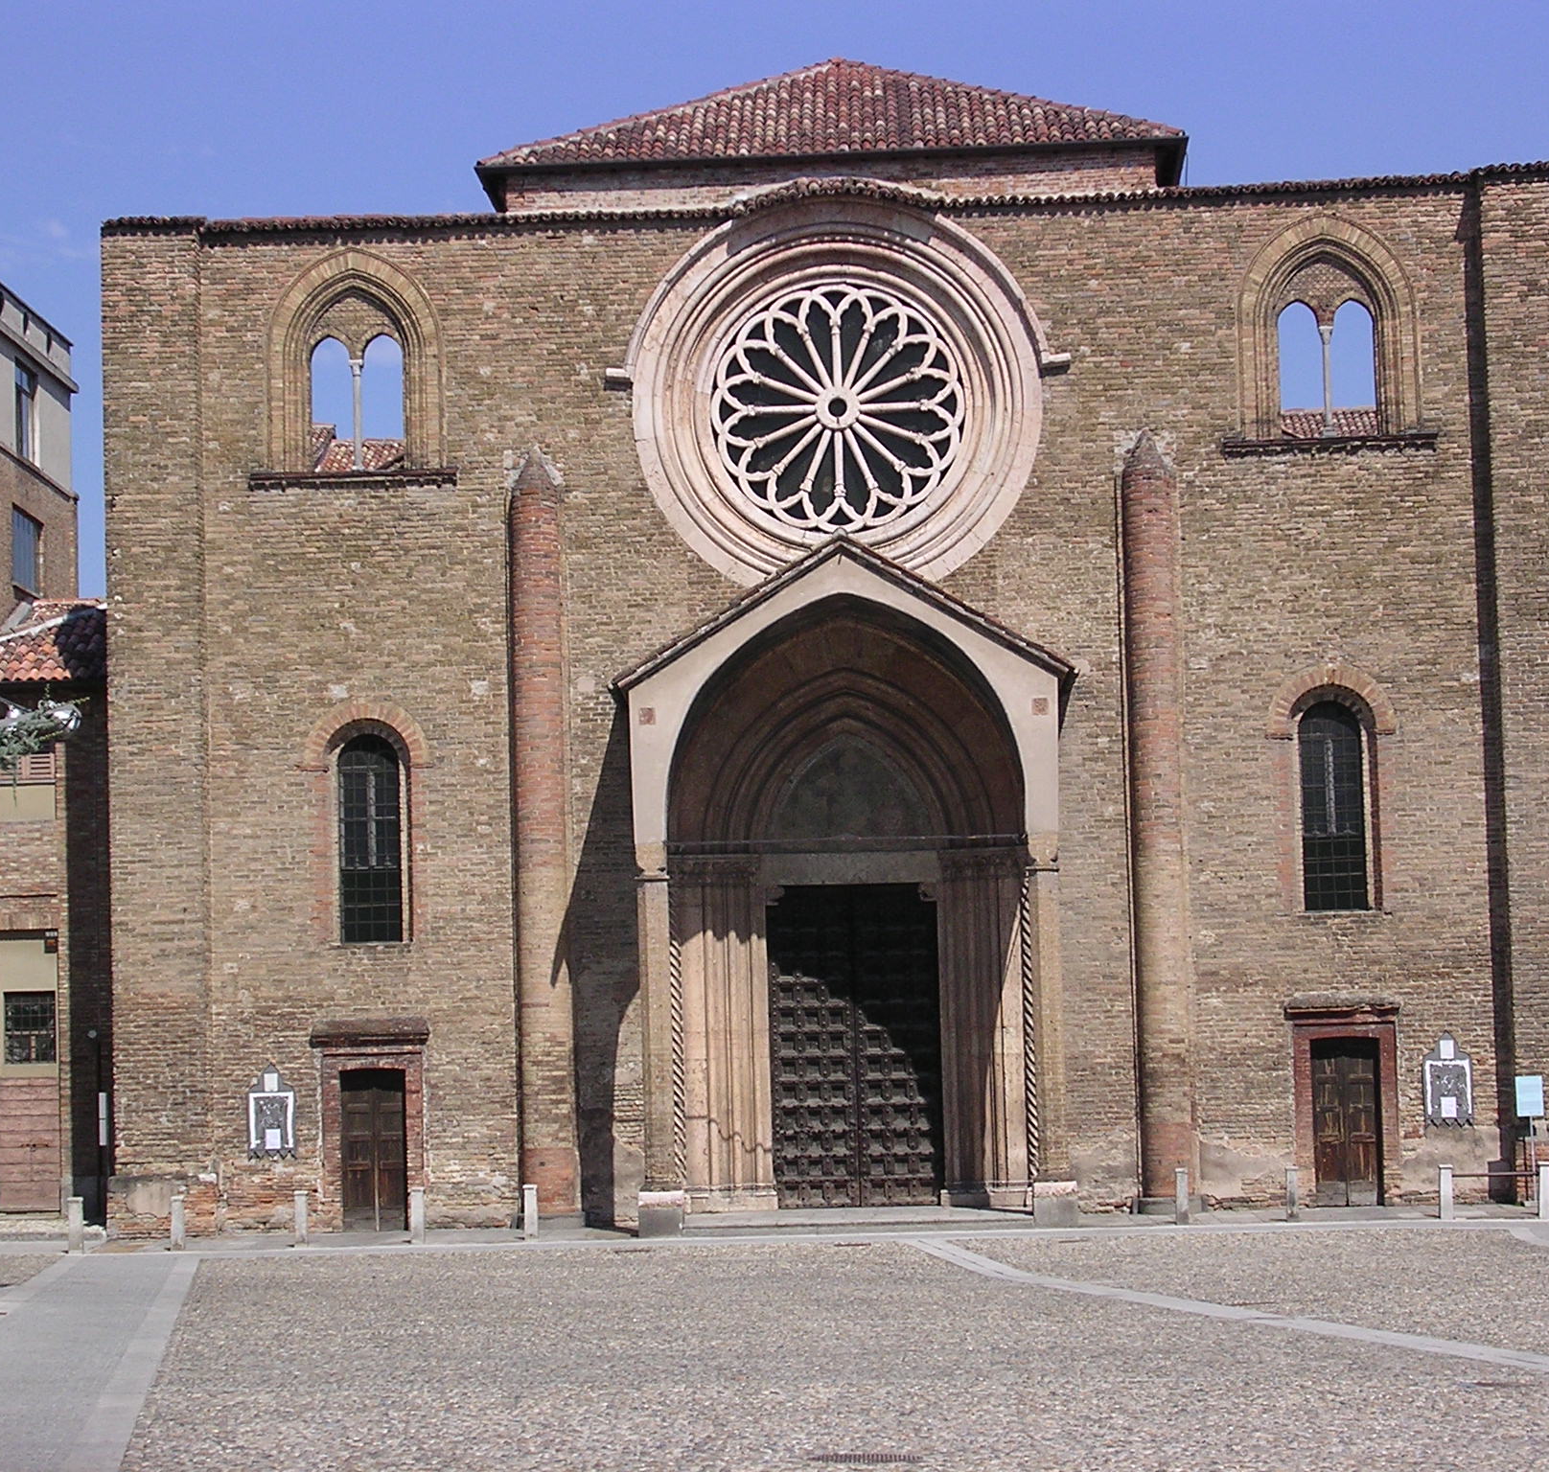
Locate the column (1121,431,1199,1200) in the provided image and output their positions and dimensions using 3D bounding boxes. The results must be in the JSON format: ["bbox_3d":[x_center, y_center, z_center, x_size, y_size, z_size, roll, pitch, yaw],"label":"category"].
[{"bbox_3d":[5.941,1.255,62.976,0.820,11.900,0.750,-2,-5,1],"label":"column"}]

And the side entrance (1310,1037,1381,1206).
[{"bbox_3d":[8.845,5.962,63.146,1.020,2.570,0.120,-2,-5,1],"label":"side entrance"}]

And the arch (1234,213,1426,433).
[{"bbox_3d":[8.682,-6.428,64.012,2.750,3.450,0.500,-2,-5,1],"label":"arch"}]

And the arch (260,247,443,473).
[{"bbox_3d":[-6.607,-5.930,64.217,2.700,3.350,0.500,-2,-5,1],"label":"arch"}]

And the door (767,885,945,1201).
[{"bbox_3d":[1.276,4.843,63.761,2.650,5.000,0.200,-2,-5,1],"label":"door"}]

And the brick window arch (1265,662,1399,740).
[{"bbox_3d":[8.650,-0.546,63.381,1.965,1.137,0.300,-2,-5,1],"label":"brick window arch"}]

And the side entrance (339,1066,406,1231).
[{"bbox_3d":[-6.212,6.386,63.253,1.020,2.480,0.300,-2,-5,1],"label":"side entrance"}]

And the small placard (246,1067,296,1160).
[{"bbox_3d":[-7.771,5.815,63.074,0.748,1.442,0.080,-2,-5,1],"label":"small placard"}]

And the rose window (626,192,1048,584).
[{"bbox_3d":[0.970,-5.257,63.990,6.550,6.450,0.700,-2,-5,1],"label":"rose window"}]

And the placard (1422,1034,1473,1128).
[{"bbox_3d":[10.347,5.297,62.825,0.731,1.438,0.080,-2,-5,1],"label":"placard"}]

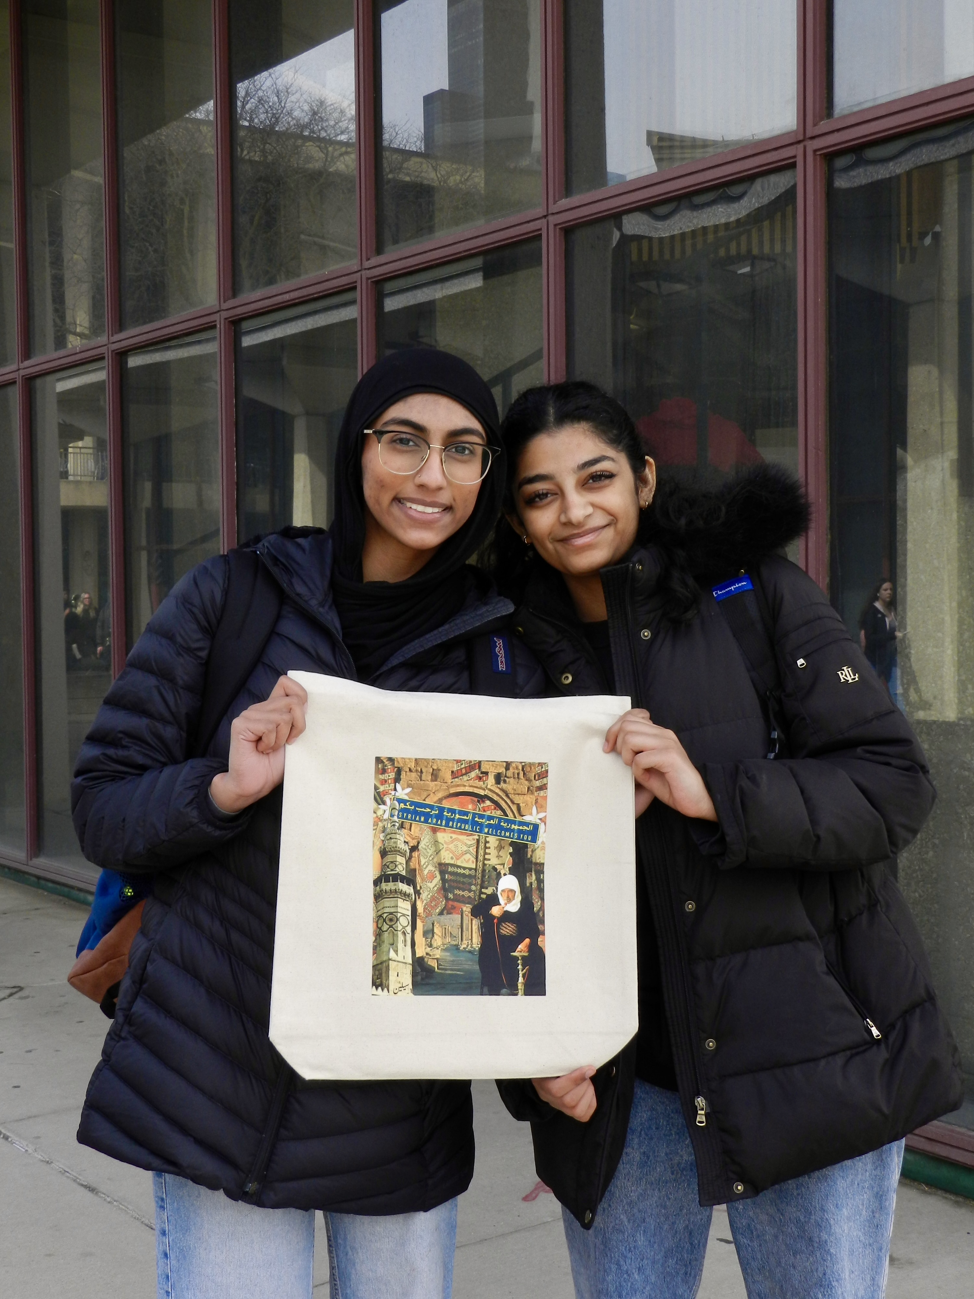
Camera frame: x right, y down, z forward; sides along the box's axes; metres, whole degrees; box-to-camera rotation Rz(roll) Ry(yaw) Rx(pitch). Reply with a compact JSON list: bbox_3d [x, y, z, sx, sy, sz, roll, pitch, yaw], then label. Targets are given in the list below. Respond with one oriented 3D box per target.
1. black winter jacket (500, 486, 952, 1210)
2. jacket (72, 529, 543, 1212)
[{"bbox_3d":[0.265,0.198,1.890,0.540,0.800,0.420,0,2,17],"label":"black winter jacket"},{"bbox_3d":[-0.190,0.232,1.890,0.550,0.750,0.380,-1,2,3],"label":"jacket"}]

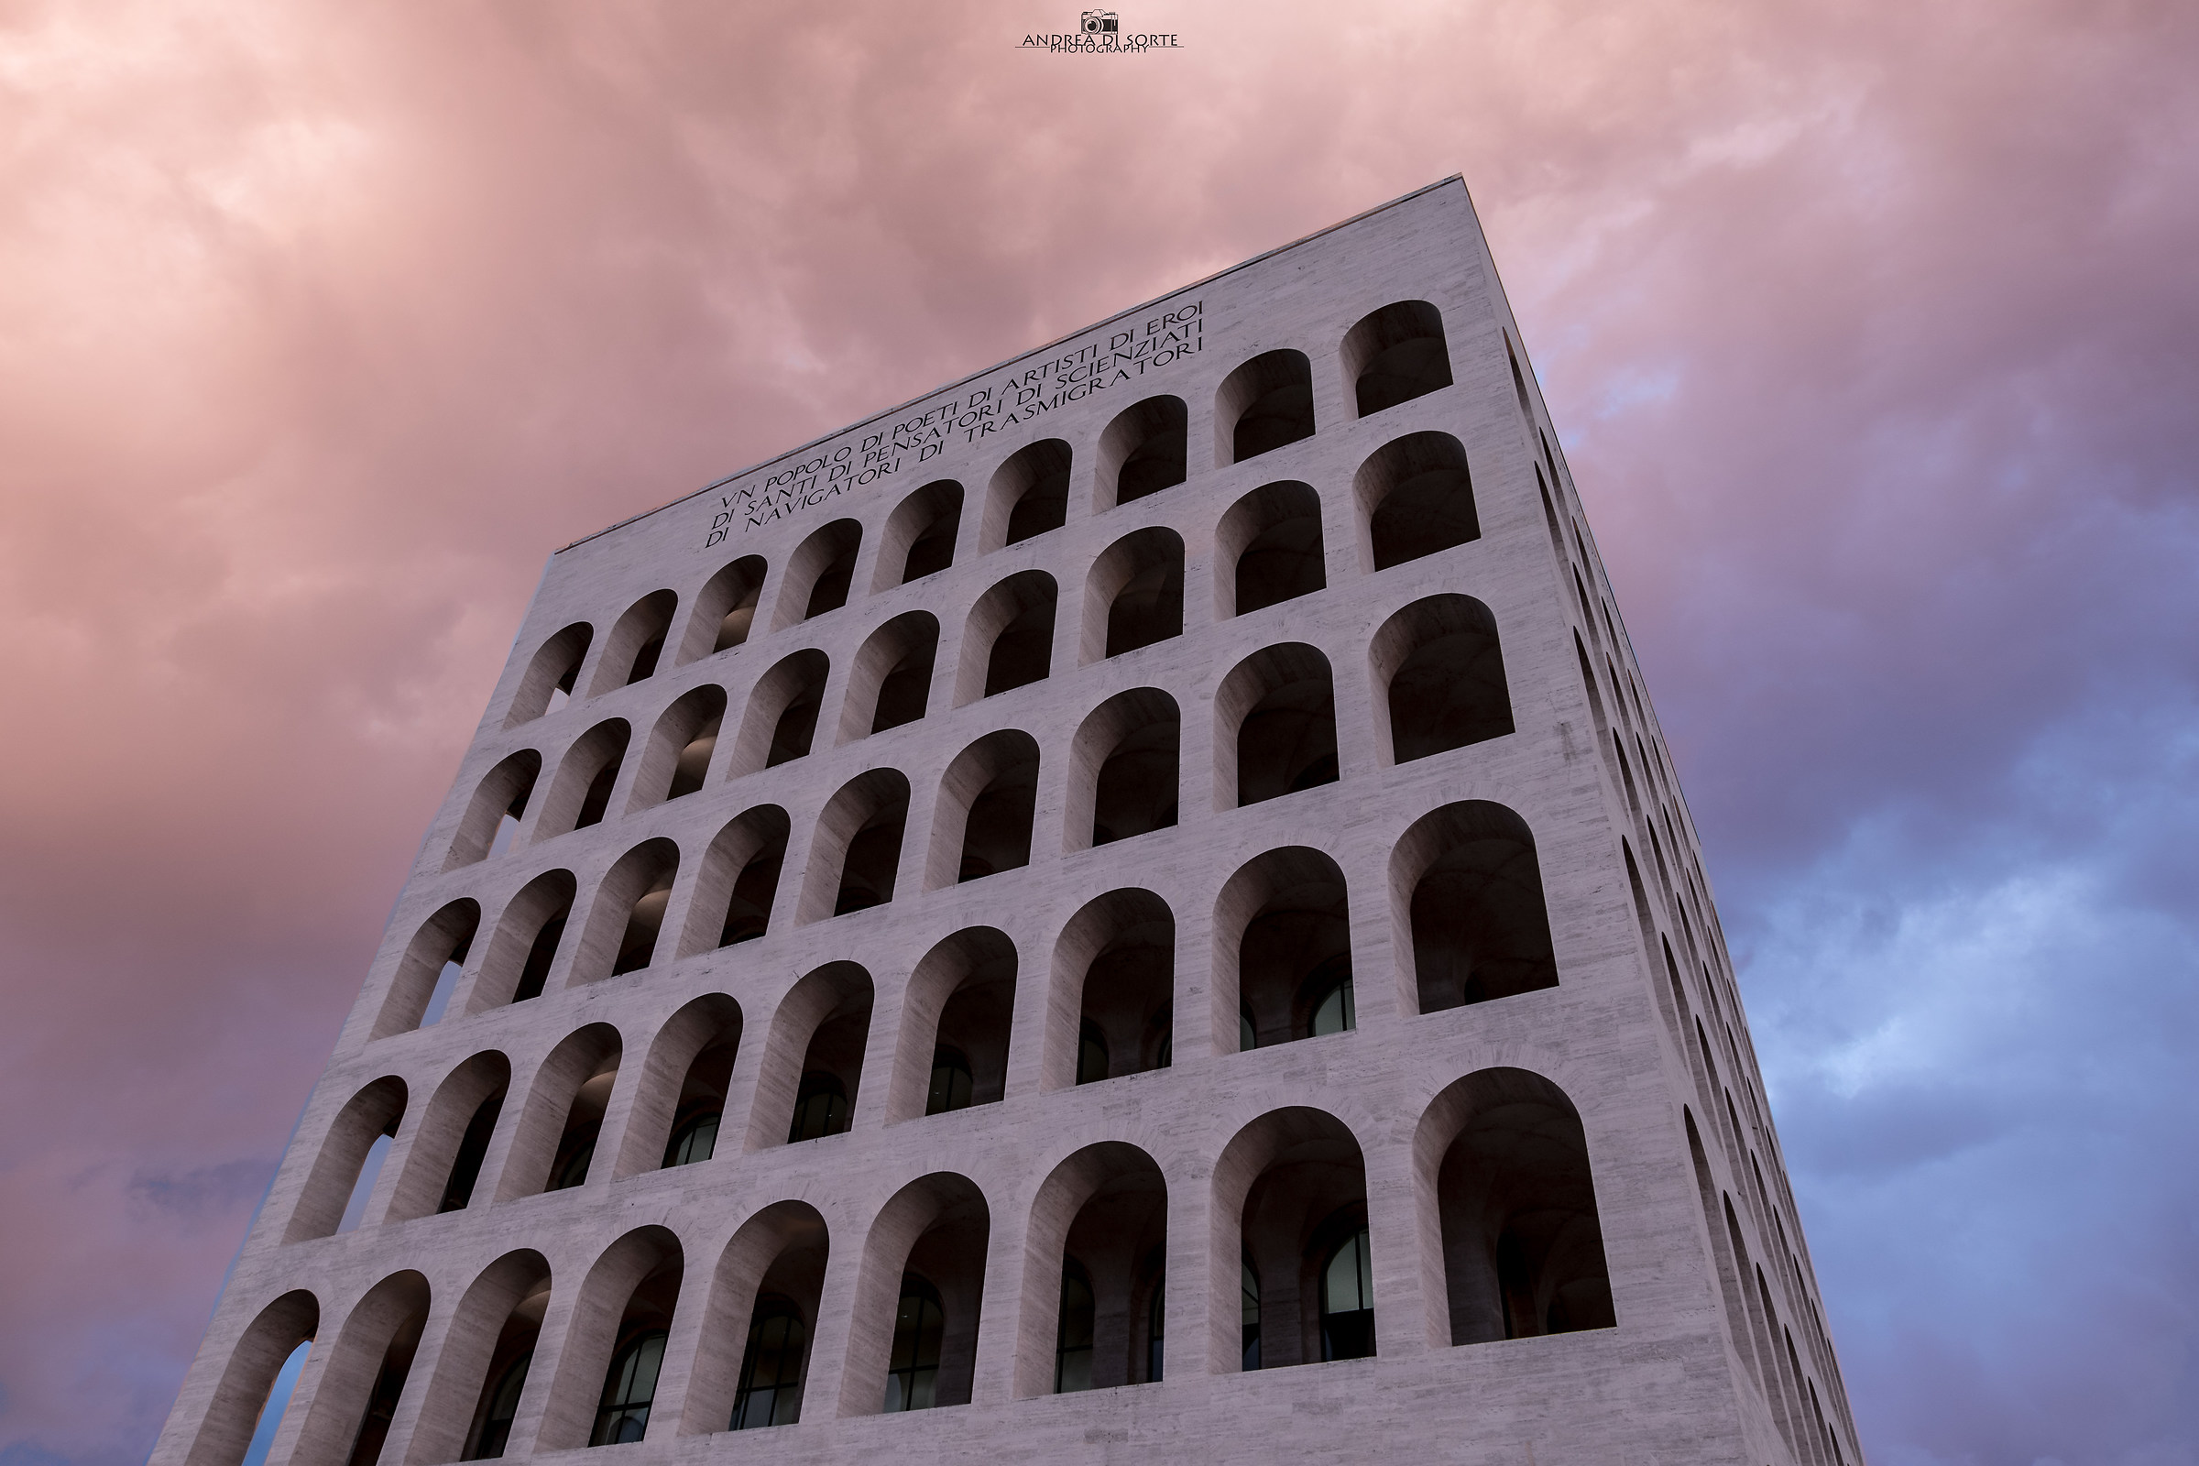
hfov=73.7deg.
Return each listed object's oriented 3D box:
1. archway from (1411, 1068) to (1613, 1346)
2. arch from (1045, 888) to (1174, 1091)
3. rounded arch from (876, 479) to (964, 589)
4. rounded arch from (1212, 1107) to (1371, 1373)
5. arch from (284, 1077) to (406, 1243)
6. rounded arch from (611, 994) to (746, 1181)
[{"bbox_3d":[8.627,10.054,30.810,3.710,5.840,1.800,-17,-46,22],"label":"archway"},{"bbox_3d":[0.763,7.695,42.714,3.996,6.340,1.937,-17,-46,22],"label":"arch"},{"bbox_3d":[-6.484,-7.554,58.052,3.710,5.840,1.800,-17,-46,22],"label":"rounded arch"},{"bbox_3d":[4.943,12.366,35.398,3.996,6.340,1.937,-17,-46,22],"label":"rounded arch"},{"bbox_3d":[-26.913,16.076,54.428,3.996,6.340,1.937,-17,-46,22],"label":"arch"},{"bbox_3d":[-13.075,11.885,48.571,3.996,6.340,1.937,-17,-46,22],"label":"rounded arch"}]

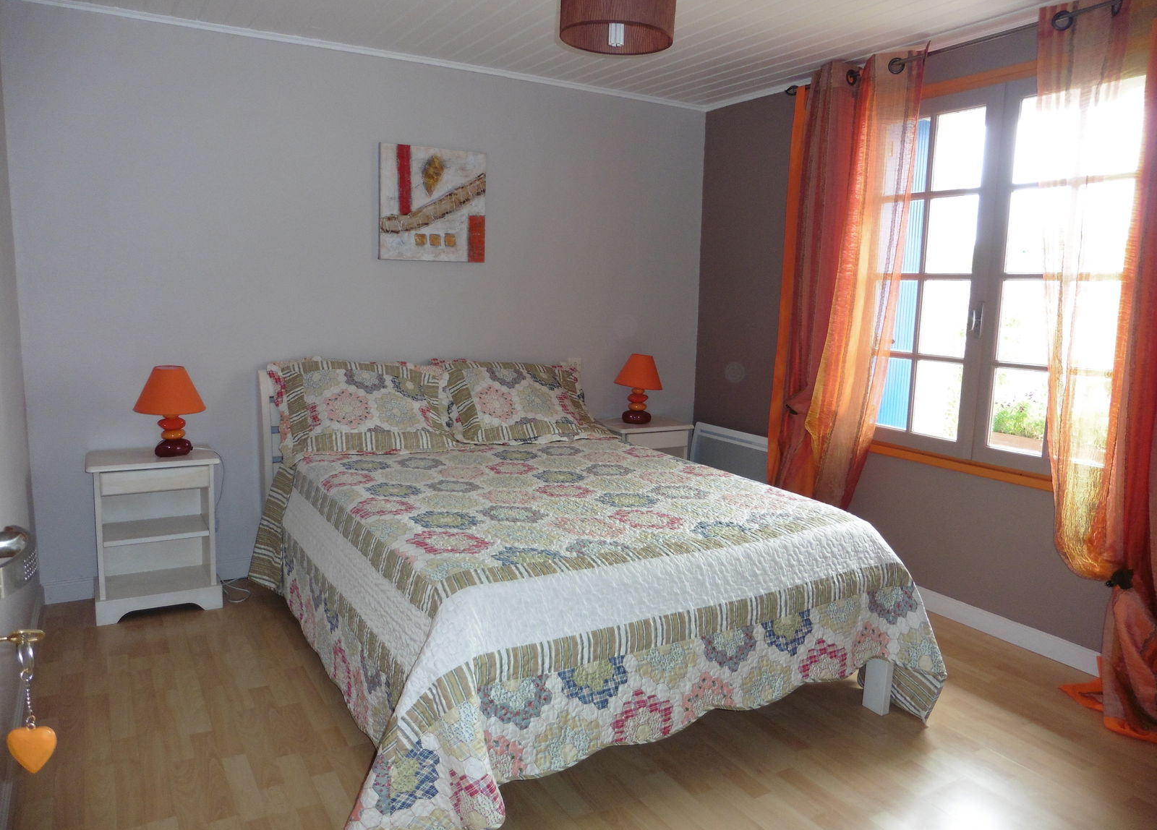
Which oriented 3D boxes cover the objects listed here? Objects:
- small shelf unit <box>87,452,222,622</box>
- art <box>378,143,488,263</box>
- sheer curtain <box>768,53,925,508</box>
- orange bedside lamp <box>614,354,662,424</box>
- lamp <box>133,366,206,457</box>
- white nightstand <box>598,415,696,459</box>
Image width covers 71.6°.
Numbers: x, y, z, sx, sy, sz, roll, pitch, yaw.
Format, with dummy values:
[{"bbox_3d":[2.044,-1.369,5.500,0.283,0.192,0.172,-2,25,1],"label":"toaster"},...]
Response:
[{"bbox_3d":[-1.665,0.452,3.164,0.440,0.608,0.321,-4,10,-31],"label":"small shelf unit"},{"bbox_3d":[-0.668,-0.970,3.714,0.517,0.510,0.031,-4,10,-31],"label":"art"},{"bbox_3d":[1.139,-0.372,3.573,0.154,2.262,0.688,-4,10,-31],"label":"sheer curtain"},{"bbox_3d":[0.304,-0.132,4.173,0.252,0.342,0.252,2,9,0],"label":"orange bedside lamp"},{"bbox_3d":[-1.578,-0.016,3.097,0.252,0.342,0.252,-4,10,-31],"label":"lamp"},{"bbox_3d":[0.317,0.342,4.207,0.440,0.608,0.321,-4,10,-31],"label":"white nightstand"}]

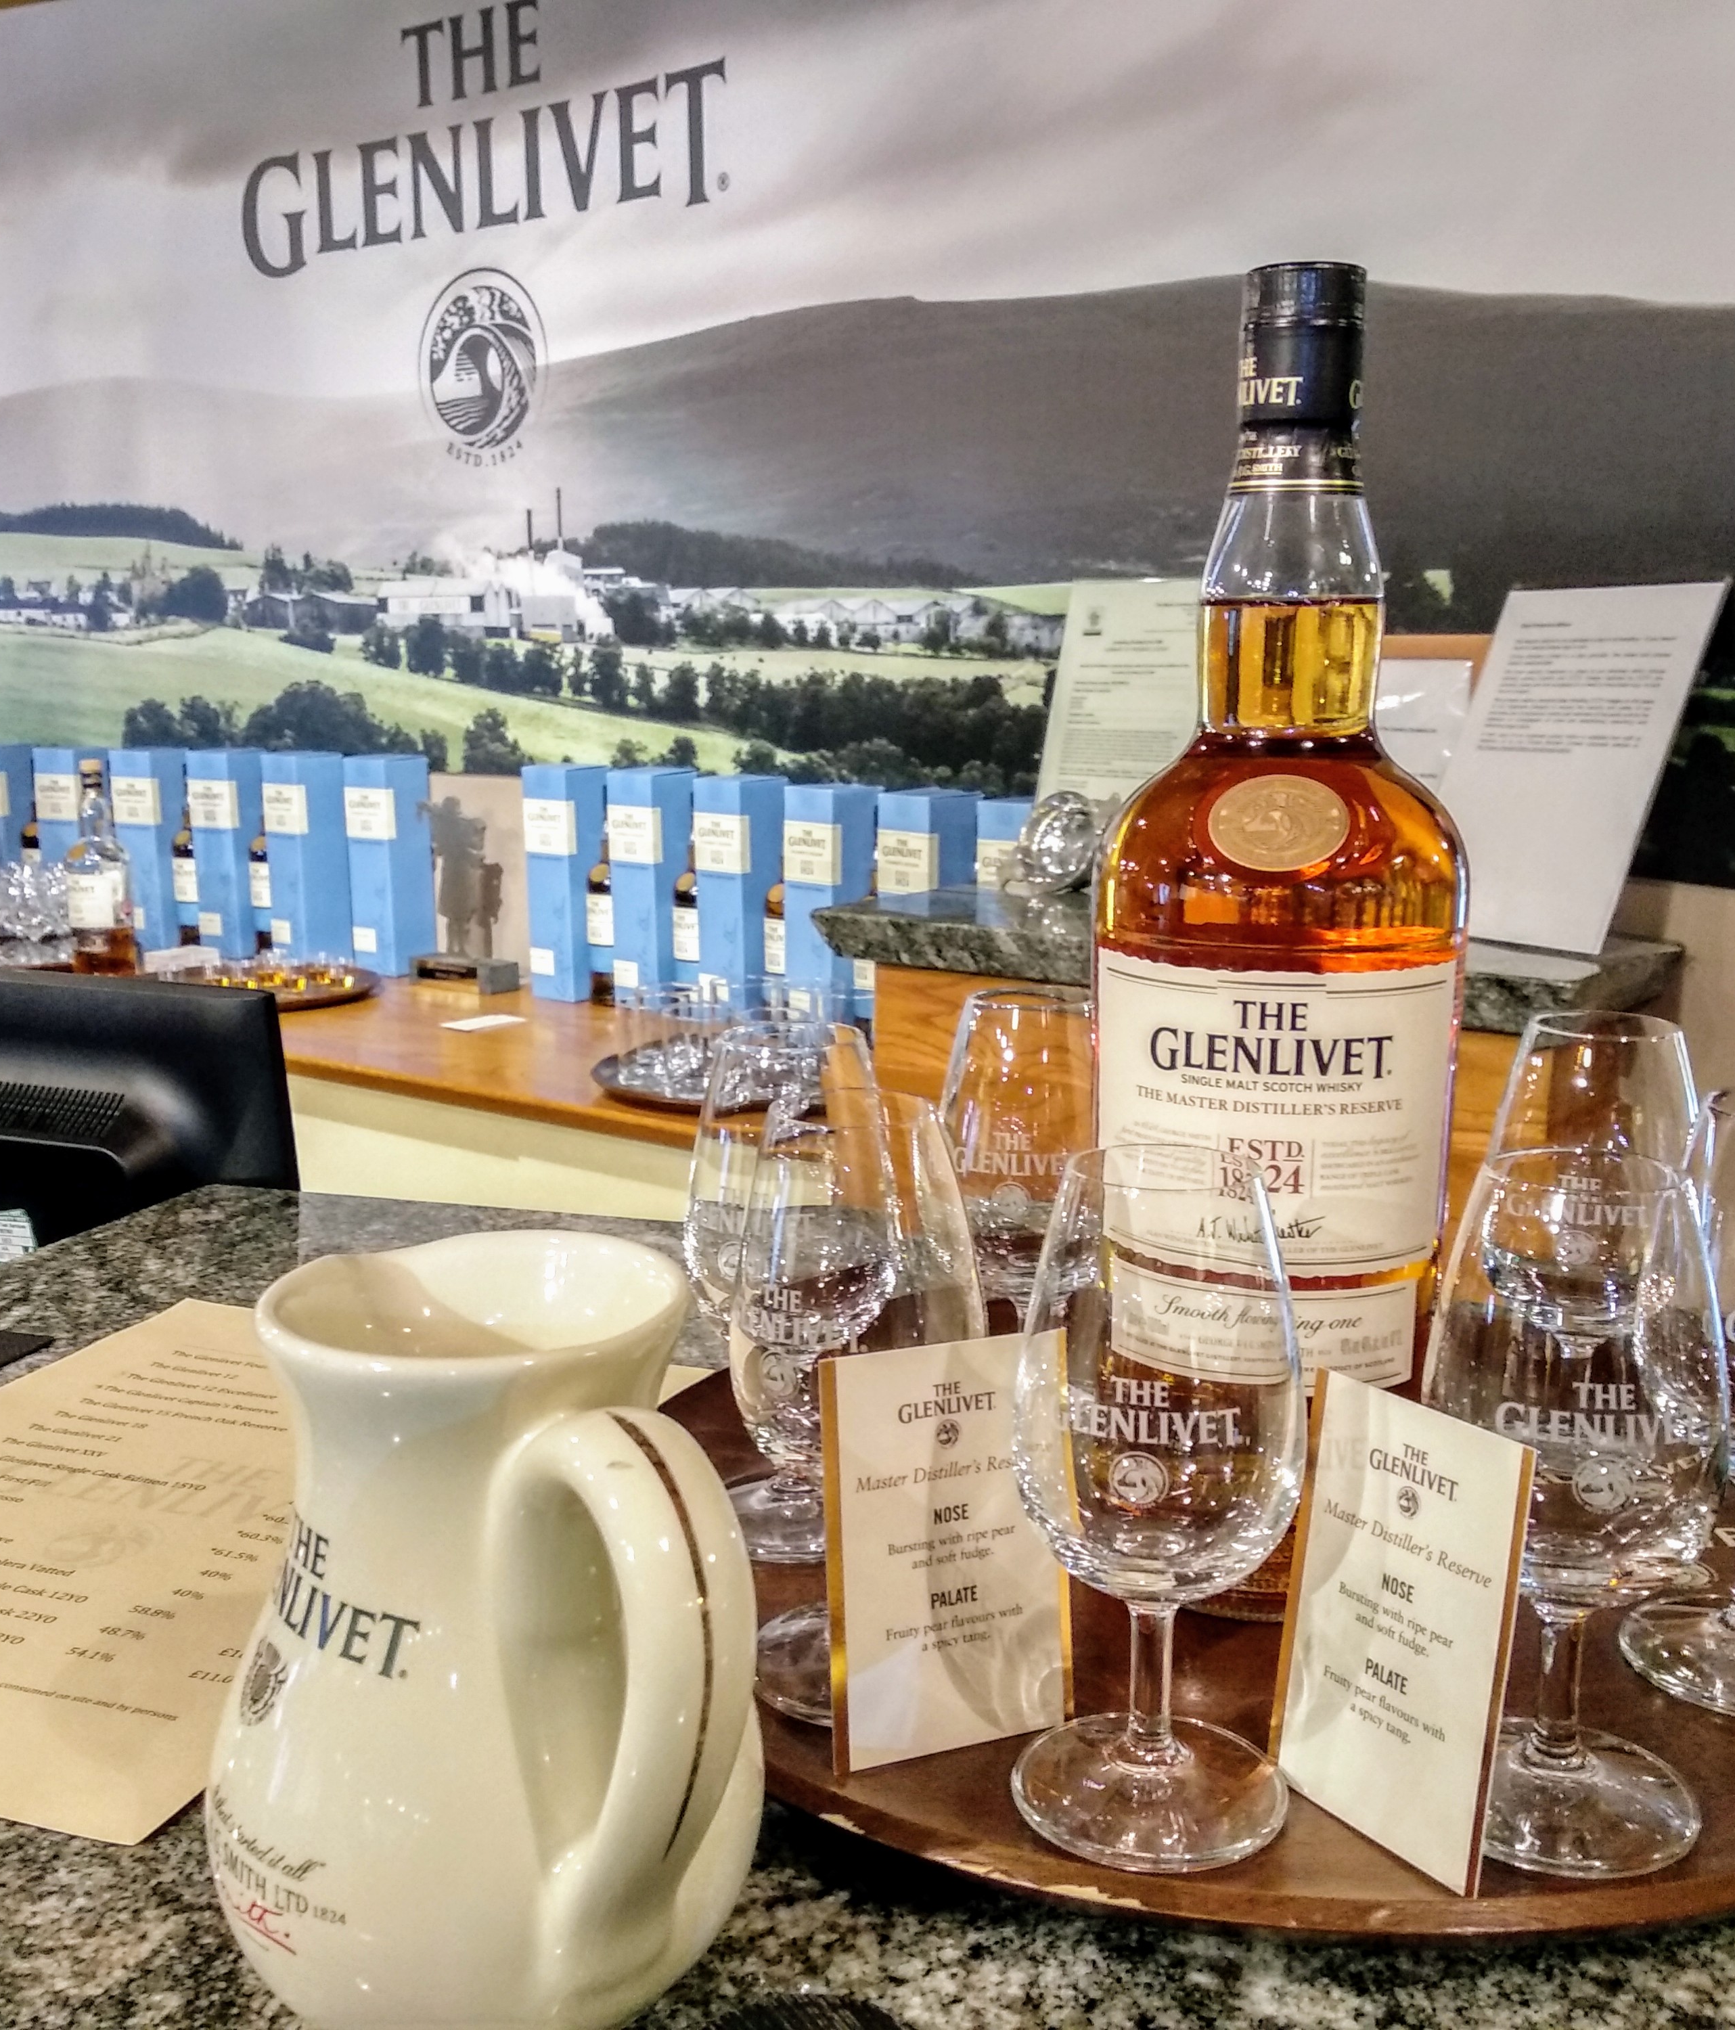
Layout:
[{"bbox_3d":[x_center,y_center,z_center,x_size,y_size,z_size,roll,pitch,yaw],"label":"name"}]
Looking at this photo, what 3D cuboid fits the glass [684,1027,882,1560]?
[{"bbox_3d":[-0.019,0.069,0.525,0.056,0.129,0.056,0,11,0],"label":"glass"}]

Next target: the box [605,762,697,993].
[{"bbox_3d":[-0.271,-0.157,2.604,0.080,0.305,0.080,7,13,37],"label":"box"}]

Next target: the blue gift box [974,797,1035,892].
[{"bbox_3d":[0.173,-0.072,2.146,0.080,0.305,0.080,-10,14,-41],"label":"blue gift box"}]

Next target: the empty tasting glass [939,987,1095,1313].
[{"bbox_3d":[0.048,0.061,0.583,0.058,0.133,0.058,1,11,5],"label":"empty tasting glass"}]

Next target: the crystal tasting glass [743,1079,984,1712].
[{"bbox_3d":[-0.002,0.088,0.474,0.059,0.136,0.059,0,10,0],"label":"crystal tasting glass"}]

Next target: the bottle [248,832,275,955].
[{"bbox_3d":[-0.891,-0.235,3.058,0.077,0.275,0.077,4,12,23],"label":"bottle"}]

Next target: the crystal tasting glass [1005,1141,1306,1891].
[{"bbox_3d":[0.057,0.092,0.398,0.056,0.129,0.056,3,11,16],"label":"crystal tasting glass"}]

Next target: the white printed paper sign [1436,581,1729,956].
[{"bbox_3d":[0.541,-0.199,1.607,0.006,0.302,0.215,21,-3,-32],"label":"white printed paper sign"}]

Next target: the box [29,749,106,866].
[{"bbox_3d":[-1.244,-0.271,3.211,0.081,0.297,0.081,4,11,21],"label":"box"}]

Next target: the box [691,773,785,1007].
[{"bbox_3d":[-0.152,-0.139,2.526,0.084,0.306,0.084,10,15,43],"label":"box"}]

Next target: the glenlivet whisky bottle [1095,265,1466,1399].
[{"bbox_3d":[0.105,-0.016,0.515,0.092,0.326,0.092,2,11,14],"label":"glenlivet whisky bottle"}]

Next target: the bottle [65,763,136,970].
[{"bbox_3d":[-1.064,-0.198,2.812,0.082,0.298,0.082,3,12,19],"label":"bottle"}]

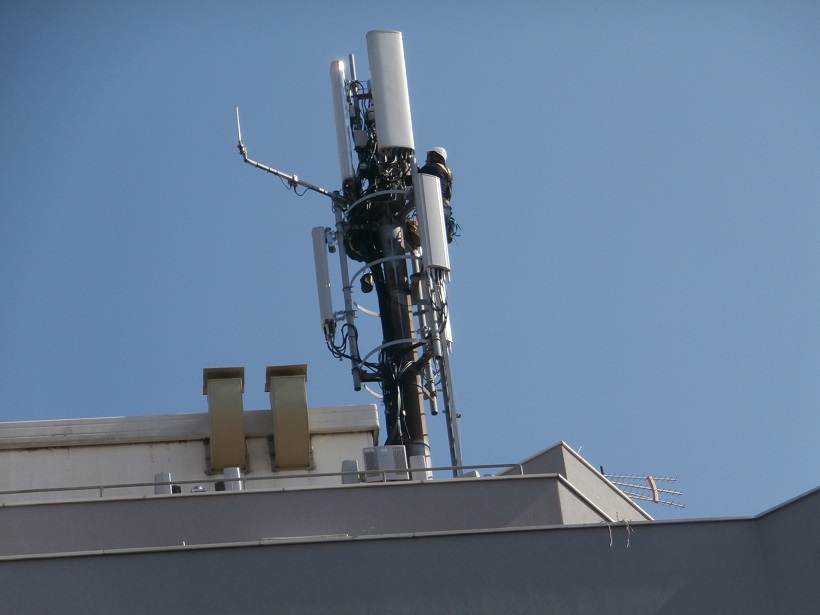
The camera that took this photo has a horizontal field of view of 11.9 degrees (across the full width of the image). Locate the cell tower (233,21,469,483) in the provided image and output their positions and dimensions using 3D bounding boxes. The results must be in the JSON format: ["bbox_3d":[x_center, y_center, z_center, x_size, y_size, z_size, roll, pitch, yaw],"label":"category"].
[{"bbox_3d":[-0.656,-0.438,53.683,2.900,8.000,2.250,-6,-38,0],"label":"cell tower"}]

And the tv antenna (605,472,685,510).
[{"bbox_3d":[3.173,2.479,54.092,1.280,0.500,0.360,9,-40,-20],"label":"tv antenna"}]

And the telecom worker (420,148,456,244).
[{"bbox_3d":[0.344,-1.567,54.962,0.620,1.750,0.550,-14,-38,9],"label":"telecom worker"}]

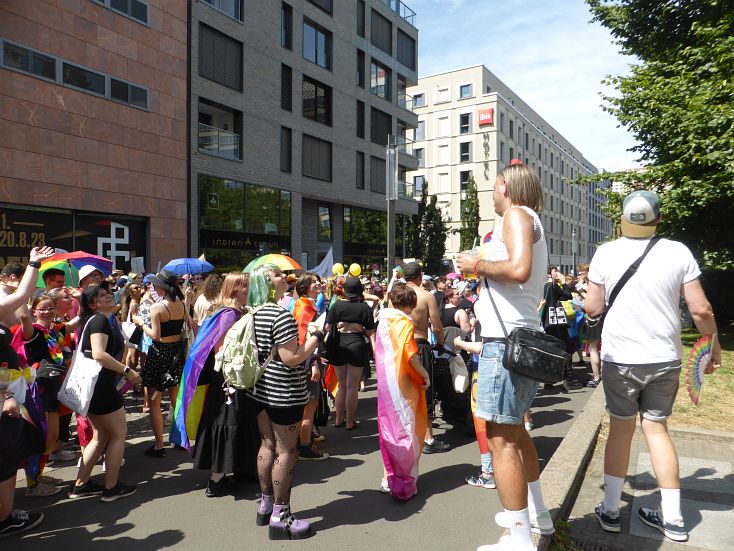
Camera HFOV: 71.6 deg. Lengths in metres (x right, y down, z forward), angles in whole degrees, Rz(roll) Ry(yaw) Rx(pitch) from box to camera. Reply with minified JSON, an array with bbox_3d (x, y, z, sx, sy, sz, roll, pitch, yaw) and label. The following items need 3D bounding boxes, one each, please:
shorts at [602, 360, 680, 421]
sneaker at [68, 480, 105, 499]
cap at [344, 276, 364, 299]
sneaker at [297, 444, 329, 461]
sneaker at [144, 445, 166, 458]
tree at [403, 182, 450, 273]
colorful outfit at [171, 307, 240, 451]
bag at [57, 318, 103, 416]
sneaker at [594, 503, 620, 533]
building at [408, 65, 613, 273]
[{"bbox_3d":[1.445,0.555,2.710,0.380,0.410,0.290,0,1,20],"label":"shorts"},{"bbox_3d":[-2.081,1.576,3.790,0.275,0.110,0.100,0,0,-25],"label":"sneaker"},{"bbox_3d":[-0.135,0.135,5.480,0.190,0.160,0.250,0,19,0],"label":"cap"},{"bbox_3d":[-0.492,1.613,4.640,0.290,0.140,0.105,0,1,-2],"label":"sneaker"},{"bbox_3d":[-1.955,1.605,4.680,0.245,0.100,0.095,0,1,24],"label":"sneaker"},{"bbox_3d":[5.056,-3.284,44.000,3.900,9.400,3.700,0,0,0],"label":"tree"},{"bbox_3d":[-1.180,0.745,3.720,0.340,1.020,0.500,0,0,-41],"label":"colorful outfit"},{"bbox_3d":[-2.116,0.679,3.760,0.290,0.720,0.130,15,-8,-37],"label":"bag"},{"bbox_3d":[1.298,1.288,2.745,0.105,0.105,0.280,0,1,9],"label":"sneaker"},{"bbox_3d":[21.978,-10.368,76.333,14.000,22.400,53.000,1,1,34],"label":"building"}]

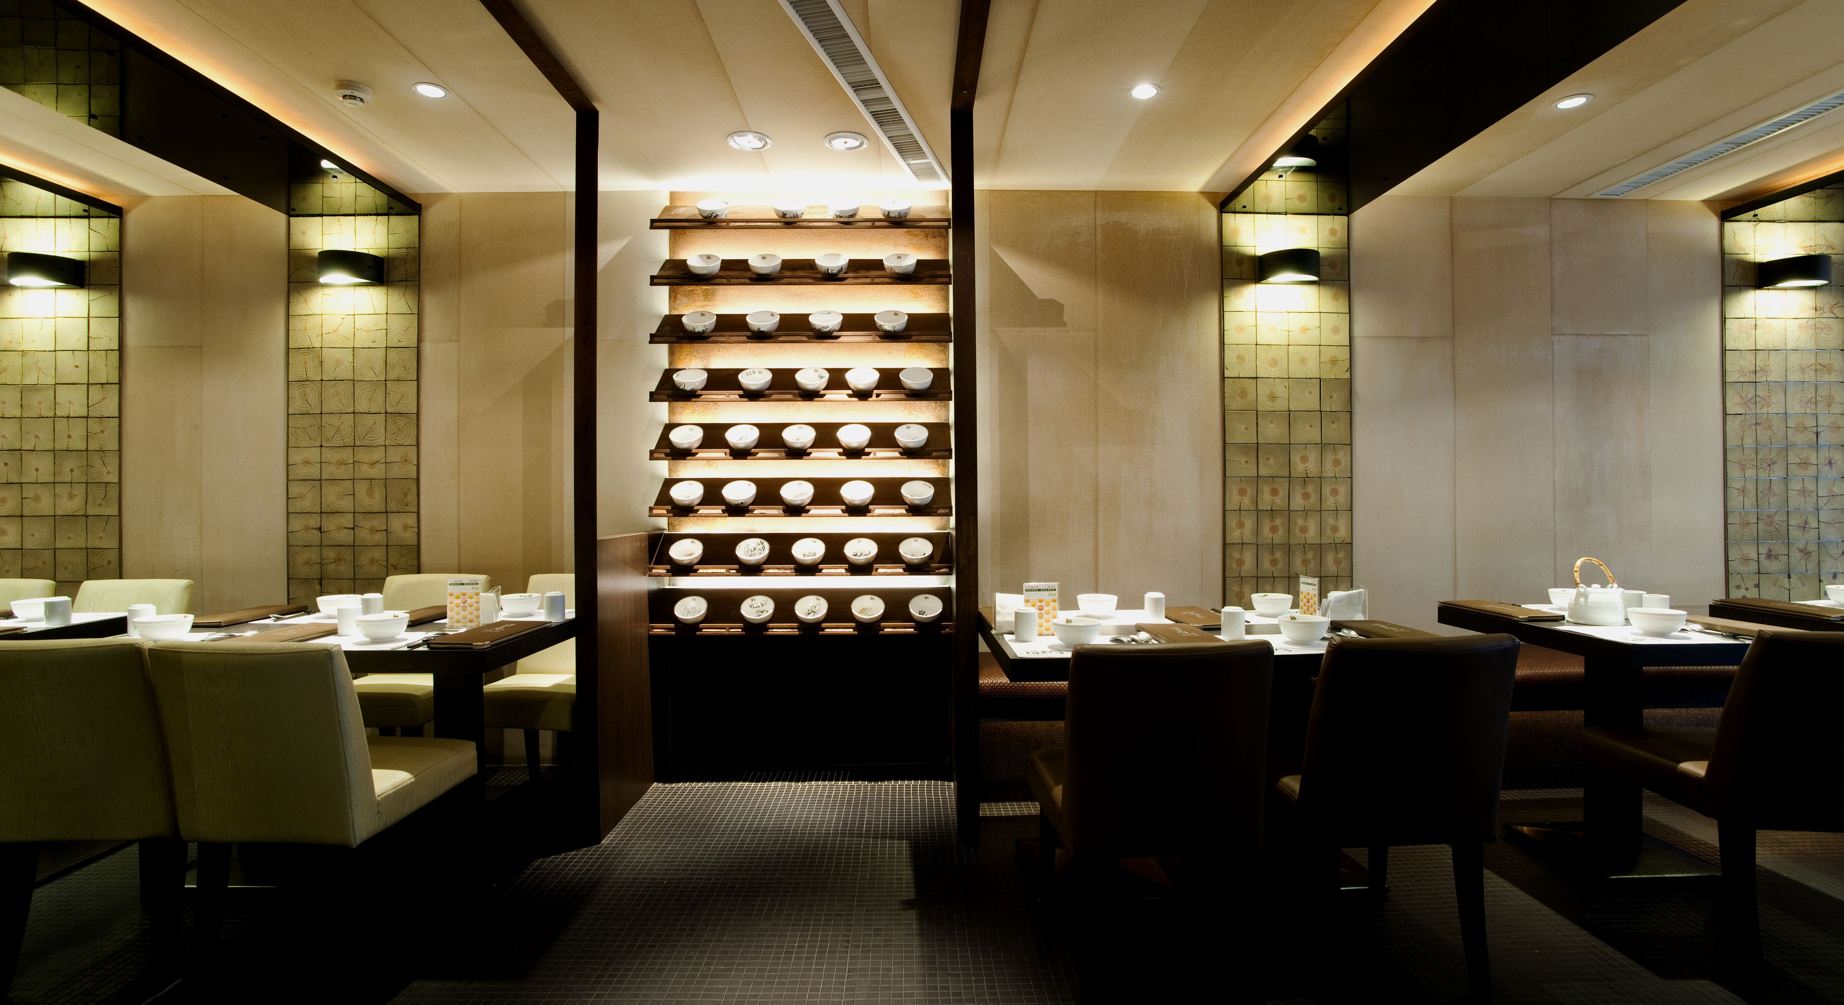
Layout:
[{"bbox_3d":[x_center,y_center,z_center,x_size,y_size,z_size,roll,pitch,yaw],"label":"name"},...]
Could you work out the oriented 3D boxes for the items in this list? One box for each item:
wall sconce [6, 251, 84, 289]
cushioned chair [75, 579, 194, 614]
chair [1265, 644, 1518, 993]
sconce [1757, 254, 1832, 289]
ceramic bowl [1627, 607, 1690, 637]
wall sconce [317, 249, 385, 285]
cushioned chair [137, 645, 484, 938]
[{"bbox_3d":[-3.687,-0.968,3.423,0.258,0.111,0.120,0,0,-1],"label":"wall sconce"},{"bbox_3d":[-3.106,0.725,2.982,0.420,0.840,0.590,0,0,-1],"label":"cushioned chair"},{"bbox_3d":[1.091,0.709,2.085,0.420,0.840,0.595,0,0,-1],"label":"chair"},{"bbox_3d":[4.016,-1.050,3.734,0.255,0.114,0.125,0,0,-1],"label":"sconce"},{"bbox_3d":[2.070,0.341,2.305,0.127,0.068,0.127,0,0,0],"label":"ceramic bowl"},{"bbox_3d":[-2.425,-0.986,3.443,0.258,0.111,0.120,0,0,-1],"label":"wall sconce"},{"bbox_3d":[-1.460,0.721,2.054,0.420,0.840,0.595,0,0,1],"label":"cushioned chair"}]

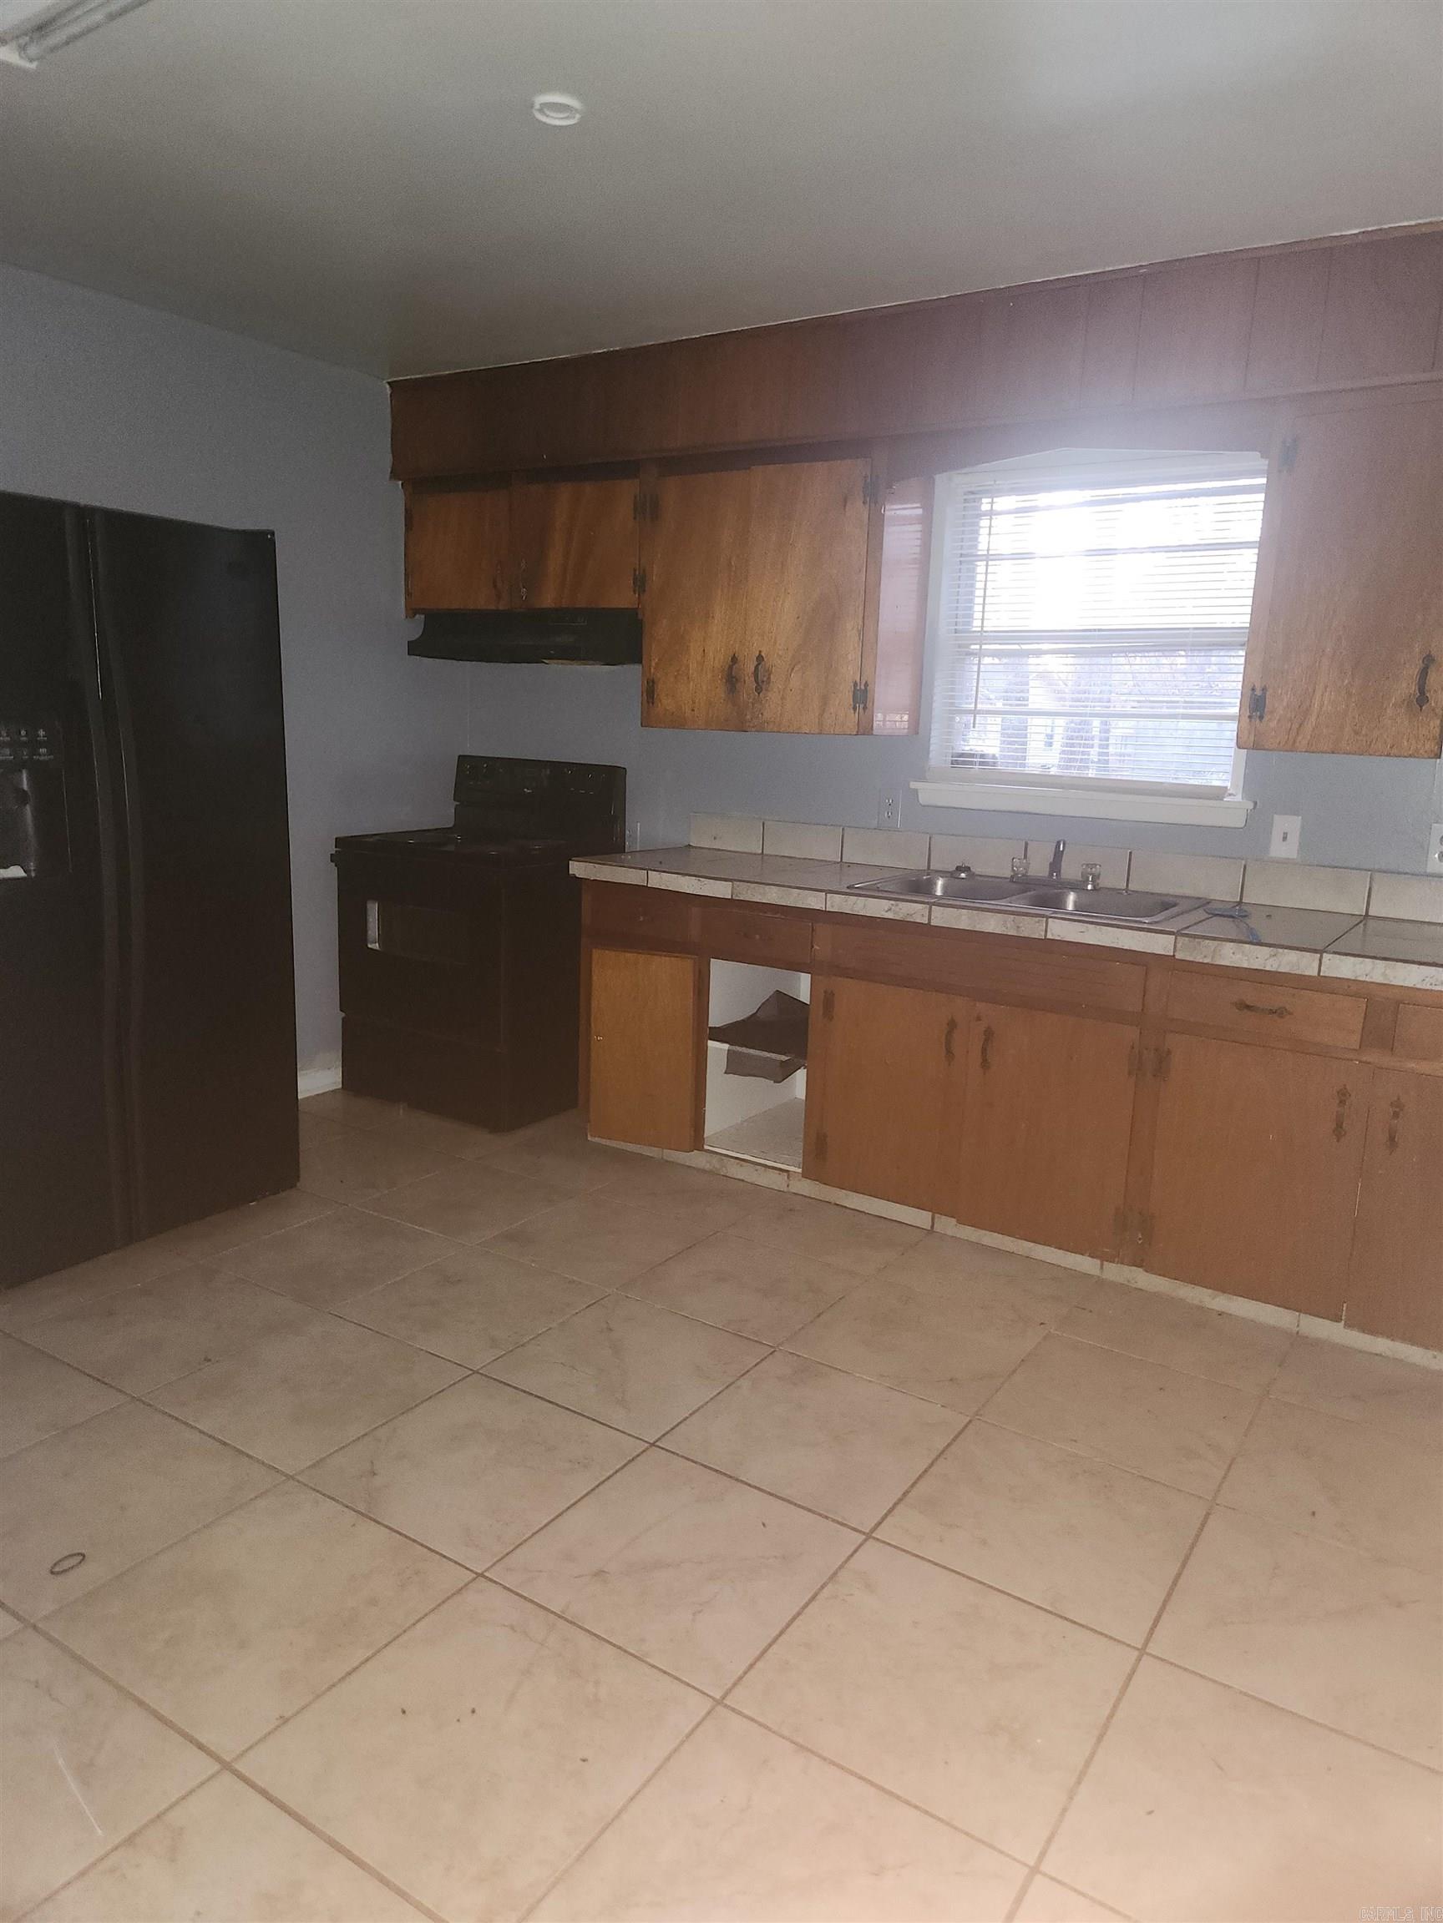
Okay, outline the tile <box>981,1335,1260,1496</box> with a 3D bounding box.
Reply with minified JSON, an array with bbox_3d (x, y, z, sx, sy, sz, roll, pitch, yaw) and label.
[{"bbox_3d":[0.808,0.897,2.572,0.447,0.010,0.447,9,13,33],"label":"tile"}]

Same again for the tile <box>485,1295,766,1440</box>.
[{"bbox_3d":[-0.197,0.866,2.752,0.459,0.010,0.459,9,13,33],"label":"tile"}]

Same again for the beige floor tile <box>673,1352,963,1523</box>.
[{"bbox_3d":[0.189,0.926,2.504,0.459,0.010,0.459,9,13,33],"label":"beige floor tile"}]

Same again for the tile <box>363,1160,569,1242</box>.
[{"bbox_3d":[-0.699,0.666,3.544,0.447,0.010,0.447,9,13,33],"label":"tile"}]

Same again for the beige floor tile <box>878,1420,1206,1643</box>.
[{"bbox_3d":[0.559,0.961,2.200,0.447,0.010,0.447,9,13,33],"label":"beige floor tile"}]

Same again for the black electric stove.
[{"bbox_3d":[-0.840,-0.110,4.464,0.773,1.157,0.655,9,13,33],"label":"black electric stove"}]

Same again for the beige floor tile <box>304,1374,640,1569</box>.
[{"bbox_3d":[-0.444,0.909,2.315,0.447,0.010,0.447,9,13,33],"label":"beige floor tile"}]

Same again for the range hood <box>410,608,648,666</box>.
[{"bbox_3d":[-0.584,-1.080,4.287,0.918,0.151,0.398,9,13,33],"label":"range hood"}]

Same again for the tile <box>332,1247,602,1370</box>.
[{"bbox_3d":[-0.572,0.788,2.929,0.447,0.010,0.447,9,13,33],"label":"tile"}]

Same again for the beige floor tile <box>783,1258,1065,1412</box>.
[{"bbox_3d":[0.444,0.860,2.884,0.459,0.010,0.459,9,13,33],"label":"beige floor tile"}]

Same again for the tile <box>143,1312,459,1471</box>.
[{"bbox_3d":[-0.821,0.852,2.558,0.447,0.010,0.447,9,13,33],"label":"tile"}]

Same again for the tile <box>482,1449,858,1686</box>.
[{"bbox_3d":[-0.067,0.992,2.123,0.459,0.010,0.459,9,13,33],"label":"tile"}]

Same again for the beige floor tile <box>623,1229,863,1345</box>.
[{"bbox_3d":[0.055,0.781,3.058,0.447,0.010,0.447,9,13,33],"label":"beige floor tile"}]

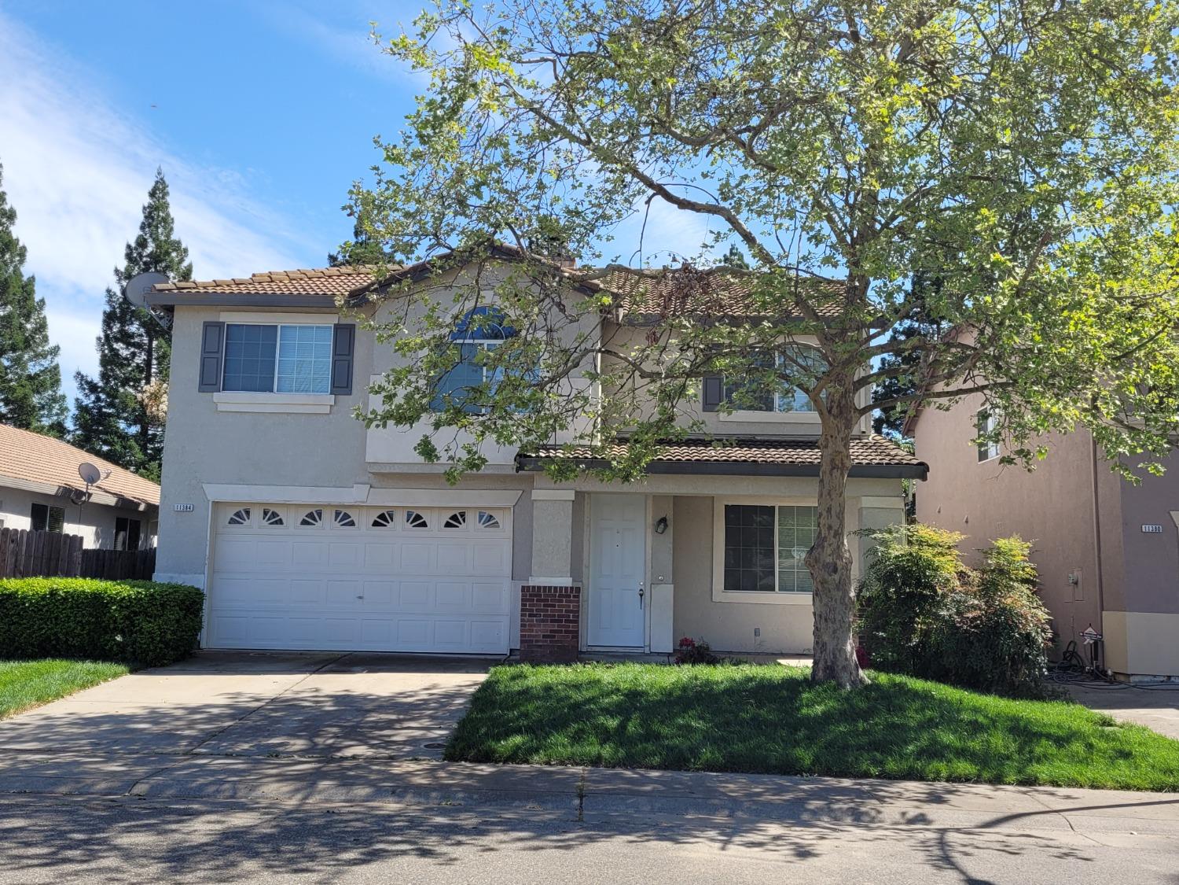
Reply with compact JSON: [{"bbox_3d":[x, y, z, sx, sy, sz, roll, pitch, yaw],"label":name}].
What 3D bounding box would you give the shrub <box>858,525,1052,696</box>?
[{"bbox_3d":[5.297,2.430,12.922,2.550,2.350,1.900,1,-6,1],"label":"shrub"}]

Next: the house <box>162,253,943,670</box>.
[{"bbox_3d":[-0.879,-0.199,20.352,12.350,8.600,13.700,1,-6,1],"label":"house"}]

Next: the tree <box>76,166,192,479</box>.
[{"bbox_3d":[-19.281,-3.394,38.927,6.200,18.200,6.200,1,-6,1],"label":"tree"}]

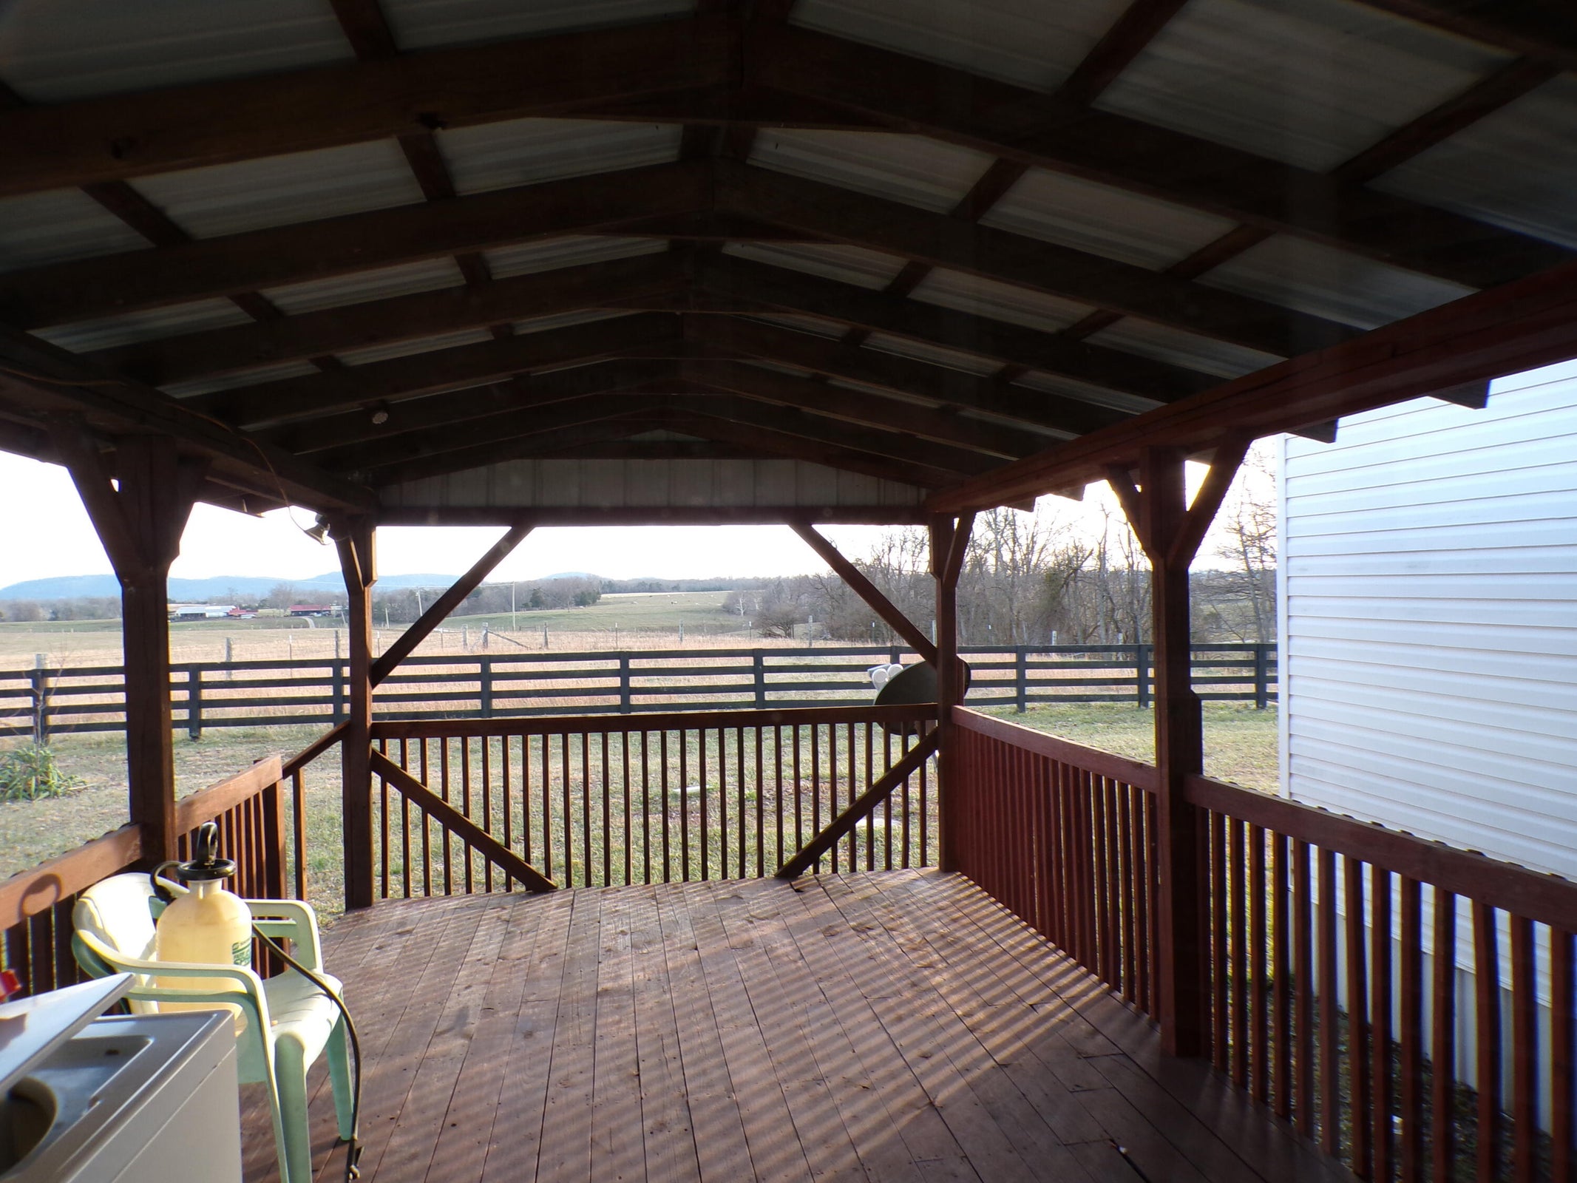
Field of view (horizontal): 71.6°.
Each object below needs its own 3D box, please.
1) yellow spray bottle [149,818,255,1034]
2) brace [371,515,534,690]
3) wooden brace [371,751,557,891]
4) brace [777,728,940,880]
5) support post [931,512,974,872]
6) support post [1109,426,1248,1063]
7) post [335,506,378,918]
[{"bbox_3d":[-1.455,0.845,2.714,0.240,0.530,0.240,-1,-1,-13],"label":"yellow spray bottle"},{"bbox_3d":[-1.770,0.045,5.715,1.170,0.087,0.045,-46,6,-7],"label":"brace"},{"bbox_3d":[-1.711,1.225,5.710,1.190,0.088,0.045,39,-6,-6],"label":"wooden brace"},{"bbox_3d":[0.408,1.192,6.046,1.200,0.089,0.045,-41,5,-7],"label":"brace"},{"bbox_3d":[0.906,0.559,5.851,0.160,1.959,0.580,-1,-1,-9],"label":"support post"},{"bbox_3d":[1.261,0.513,3.540,0.165,1.959,0.910,-1,-1,-9],"label":"support post"},{"bbox_3d":[-2.112,0.605,5.308,0.160,1.959,0.580,-1,-1,-9],"label":"post"}]

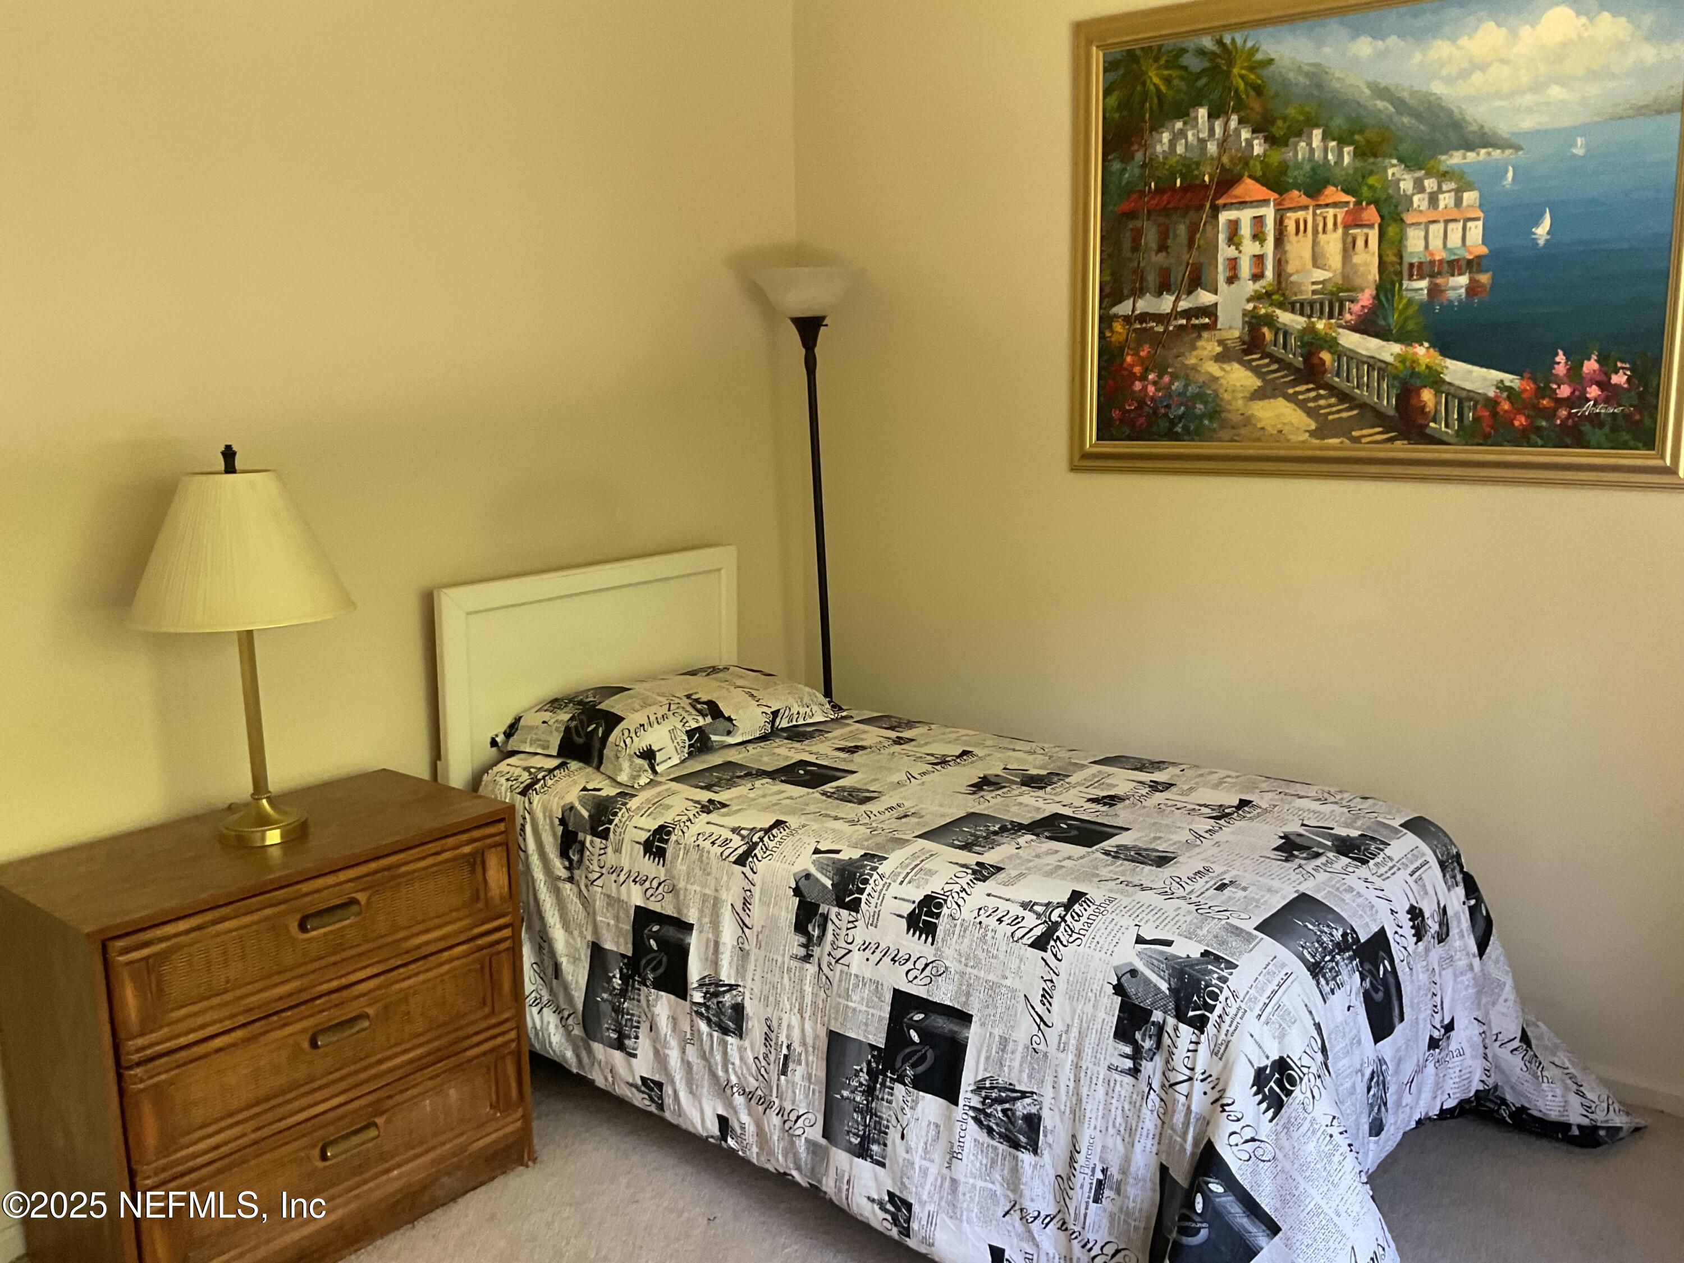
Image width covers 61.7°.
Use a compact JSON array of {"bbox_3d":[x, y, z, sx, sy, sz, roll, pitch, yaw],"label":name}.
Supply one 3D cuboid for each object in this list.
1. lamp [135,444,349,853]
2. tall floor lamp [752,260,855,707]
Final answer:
[{"bbox_3d":[-1.069,0.022,2.536,0.375,0.705,0.375,7,13,36],"label":"lamp"},{"bbox_3d":[-0.051,-0.071,3.965,0.278,1.838,0.278,4,12,37],"label":"tall floor lamp"}]

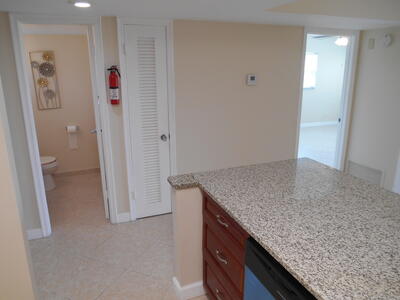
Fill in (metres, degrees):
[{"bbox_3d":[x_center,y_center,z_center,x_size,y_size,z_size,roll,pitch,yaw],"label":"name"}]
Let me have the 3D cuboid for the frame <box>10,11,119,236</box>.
[{"bbox_3d":[-1.268,-0.186,2.953,0.731,2.098,0.130,-6,15,-20],"label":"frame"}]

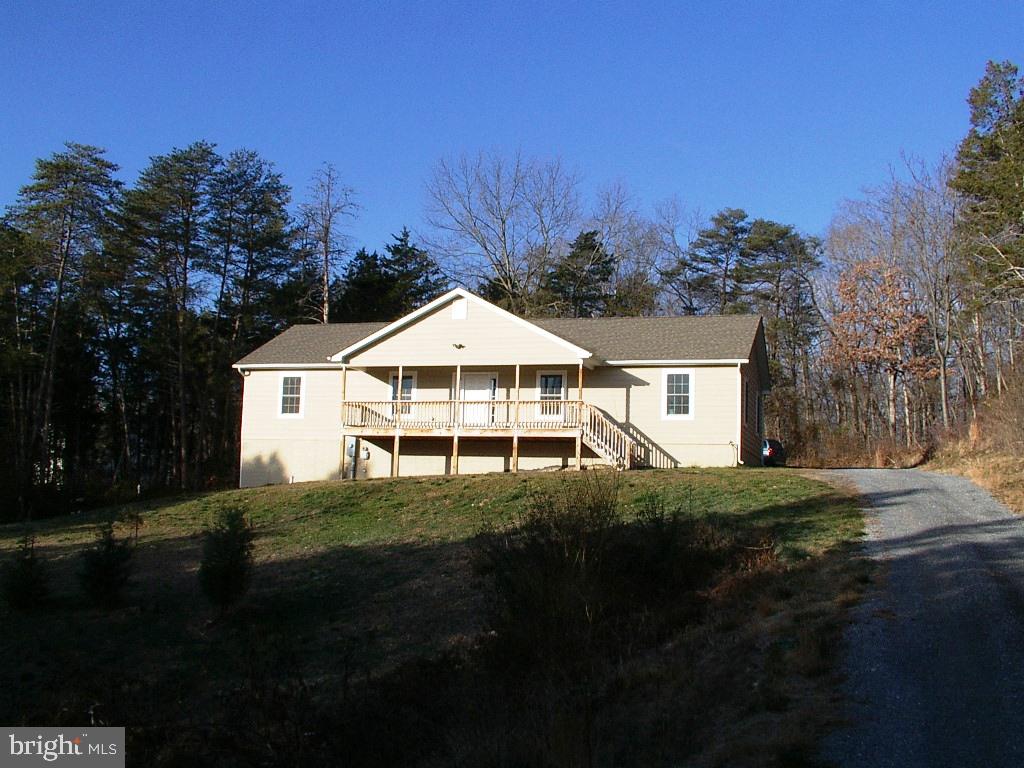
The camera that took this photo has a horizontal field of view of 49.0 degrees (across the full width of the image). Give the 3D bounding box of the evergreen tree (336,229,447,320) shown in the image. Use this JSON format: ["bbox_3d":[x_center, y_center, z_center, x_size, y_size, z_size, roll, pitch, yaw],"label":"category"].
[{"bbox_3d":[-6.002,-1.523,53.345,5.600,11.970,5.200,2,-6,0],"label":"evergreen tree"}]

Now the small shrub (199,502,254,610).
[{"bbox_3d":[-3.568,2.161,14.000,0.680,1.290,0.680,2,-6,0],"label":"small shrub"}]

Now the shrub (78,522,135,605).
[{"bbox_3d":[-5.158,2.271,14.300,0.680,1.060,0.680,2,-6,0],"label":"shrub"}]

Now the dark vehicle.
[{"bbox_3d":[11.686,3.507,52.291,1.780,1.480,4.500,0,-7,17],"label":"dark vehicle"}]

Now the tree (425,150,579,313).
[{"bbox_3d":[-0.773,-3.750,57.086,7.800,16.700,7.300,2,-6,0],"label":"tree"}]

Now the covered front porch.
[{"bbox_3d":[-0.761,1.314,38.904,10.450,4.050,1.950,0,-7,17],"label":"covered front porch"}]

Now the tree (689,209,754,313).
[{"bbox_3d":[11.407,-2.365,61.194,3.900,14.720,3.900,2,-6,0],"label":"tree"}]

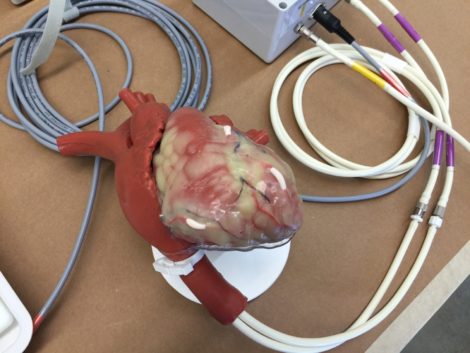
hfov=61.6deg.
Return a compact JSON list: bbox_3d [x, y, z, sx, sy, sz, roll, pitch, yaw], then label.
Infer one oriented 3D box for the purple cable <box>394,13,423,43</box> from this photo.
[{"bbox_3d":[0.192,-0.165,0.436,0.007,0.007,0.039,-39,88,-21],"label":"purple cable"}]

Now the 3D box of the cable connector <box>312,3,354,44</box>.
[{"bbox_3d":[0.106,-0.158,0.416,0.052,0.015,0.015,40,67,11],"label":"cable connector"}]

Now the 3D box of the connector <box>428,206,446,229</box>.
[{"bbox_3d":[0.182,0.036,0.354,0.011,0.011,0.023,27,66,5],"label":"connector"}]

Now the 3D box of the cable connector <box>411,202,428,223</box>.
[{"bbox_3d":[0.166,0.032,0.354,0.011,0.011,0.021,34,66,8],"label":"cable connector"}]

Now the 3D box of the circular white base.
[{"bbox_3d":[-0.010,0.048,0.326,0.118,0.007,0.118,3,66,-6],"label":"circular white base"}]

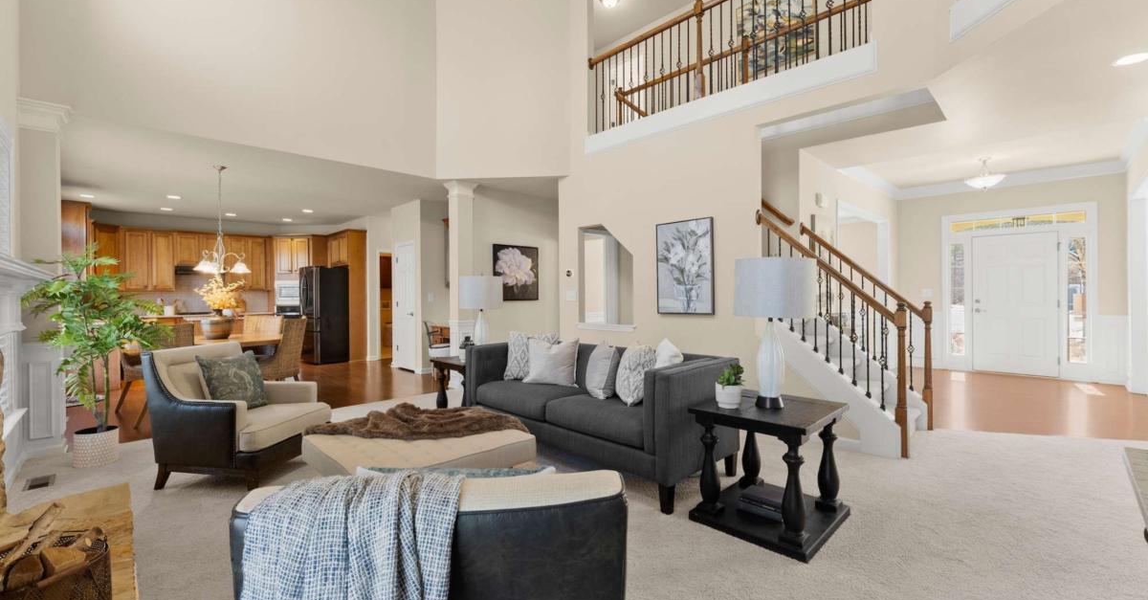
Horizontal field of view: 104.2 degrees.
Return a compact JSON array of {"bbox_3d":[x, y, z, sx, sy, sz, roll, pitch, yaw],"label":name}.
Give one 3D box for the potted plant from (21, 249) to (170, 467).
[{"bbox_3d":[-3.396,0.402,3.219,0.780,1.540,0.760,-1,0,-45],"label":"potted plant"}]

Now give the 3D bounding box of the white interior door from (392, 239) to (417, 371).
[{"bbox_3d":[-2.709,0.124,7.220,0.060,2.030,0.720,-1,0,-44],"label":"white interior door"}]

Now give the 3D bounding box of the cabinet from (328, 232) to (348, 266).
[{"bbox_3d":[-4.447,-0.965,8.768,0.340,0.630,1.050,-1,0,-44],"label":"cabinet"}]

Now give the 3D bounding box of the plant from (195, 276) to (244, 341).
[{"bbox_3d":[-3.750,0.073,4.750,0.400,0.676,0.420,-1,0,-44],"label":"plant"}]

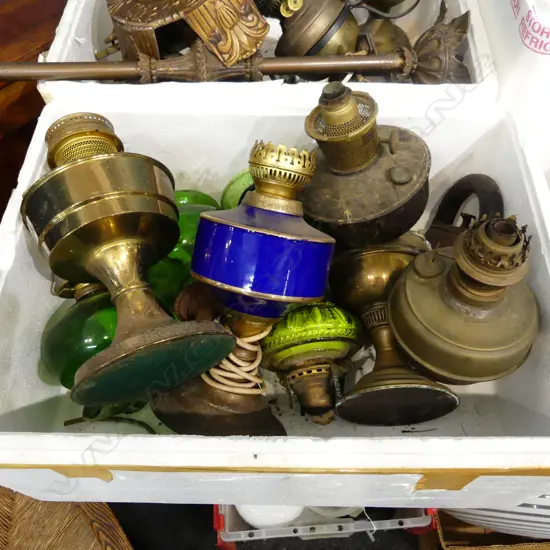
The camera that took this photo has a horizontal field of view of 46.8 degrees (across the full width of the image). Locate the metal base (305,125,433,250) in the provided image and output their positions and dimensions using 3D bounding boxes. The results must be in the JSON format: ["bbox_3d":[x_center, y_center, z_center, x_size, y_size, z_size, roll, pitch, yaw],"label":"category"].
[{"bbox_3d":[0.094,-0.096,0.678,0.145,0.065,0.145,-12,48,14],"label":"metal base"}]

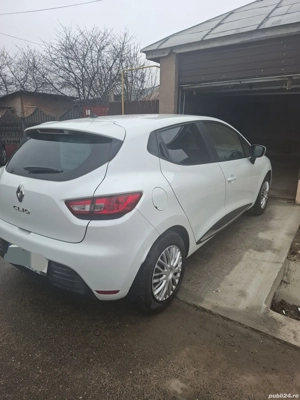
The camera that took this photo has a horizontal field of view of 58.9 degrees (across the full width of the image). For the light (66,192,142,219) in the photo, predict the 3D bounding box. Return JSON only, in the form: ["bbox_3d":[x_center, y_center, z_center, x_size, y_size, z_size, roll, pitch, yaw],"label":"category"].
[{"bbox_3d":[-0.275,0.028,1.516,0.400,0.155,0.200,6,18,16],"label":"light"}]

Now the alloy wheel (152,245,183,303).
[{"bbox_3d":[0.102,0.520,1.941,0.120,0.405,0.405,13,21,35],"label":"alloy wheel"}]

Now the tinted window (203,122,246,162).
[{"bbox_3d":[0.814,-0.609,2.770,0.070,0.400,0.920,-10,7,39],"label":"tinted window"}]

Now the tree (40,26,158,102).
[{"bbox_3d":[-2.226,-4.597,12.012,5.100,5.100,4.600,-2,16,-10],"label":"tree"}]

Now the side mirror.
[{"bbox_3d":[1.254,-0.534,3.073,0.190,0.190,0.130,13,21,35],"label":"side mirror"}]

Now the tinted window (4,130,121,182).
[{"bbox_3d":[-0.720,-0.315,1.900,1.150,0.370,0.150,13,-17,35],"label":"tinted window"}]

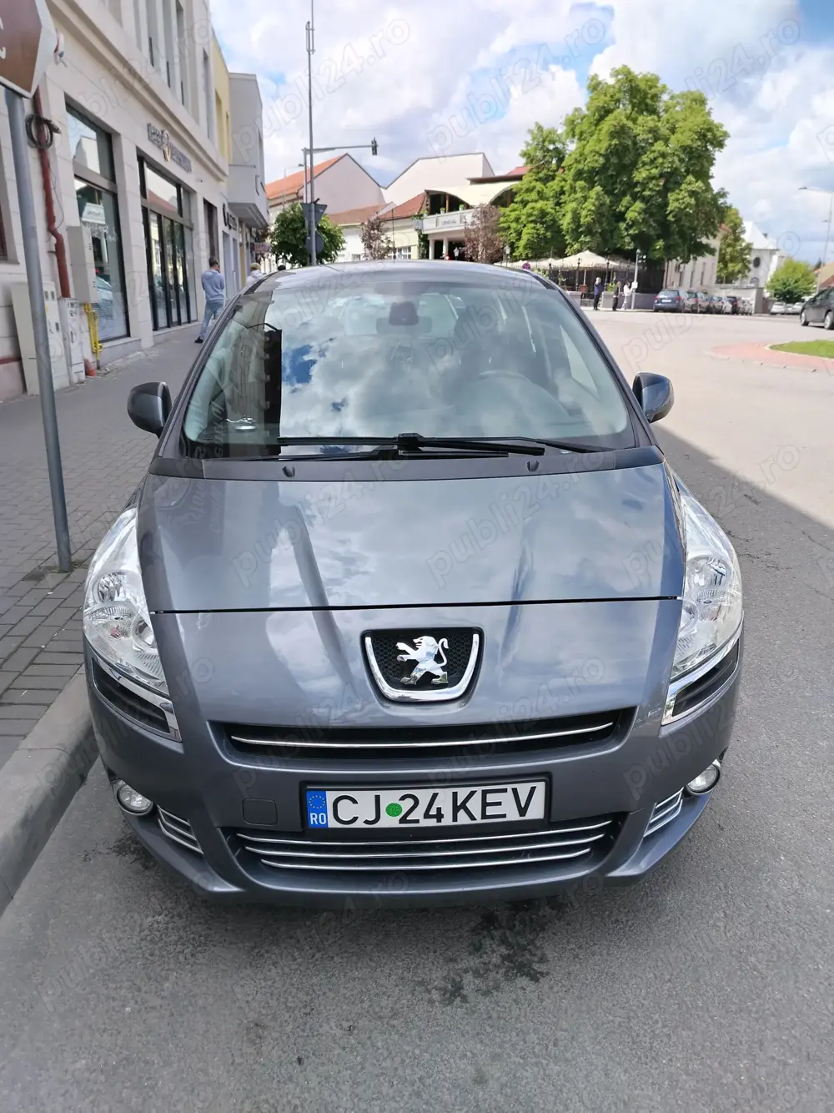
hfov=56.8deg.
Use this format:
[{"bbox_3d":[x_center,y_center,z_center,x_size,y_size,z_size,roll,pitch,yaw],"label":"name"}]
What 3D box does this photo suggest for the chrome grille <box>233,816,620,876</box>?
[{"bbox_3d":[0.028,0.674,1.791,0.906,0.080,0.085,-2,19,-3],"label":"chrome grille"}]

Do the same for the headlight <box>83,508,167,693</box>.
[{"bbox_3d":[-0.709,0.100,1.941,0.250,0.290,0.480,-4,21,-9],"label":"headlight"}]

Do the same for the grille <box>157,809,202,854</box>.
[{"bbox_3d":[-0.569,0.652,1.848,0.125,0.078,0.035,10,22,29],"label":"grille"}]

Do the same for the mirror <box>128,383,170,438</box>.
[{"bbox_3d":[-0.980,-0.560,2.913,0.190,0.185,0.130,-2,20,-2],"label":"mirror"}]

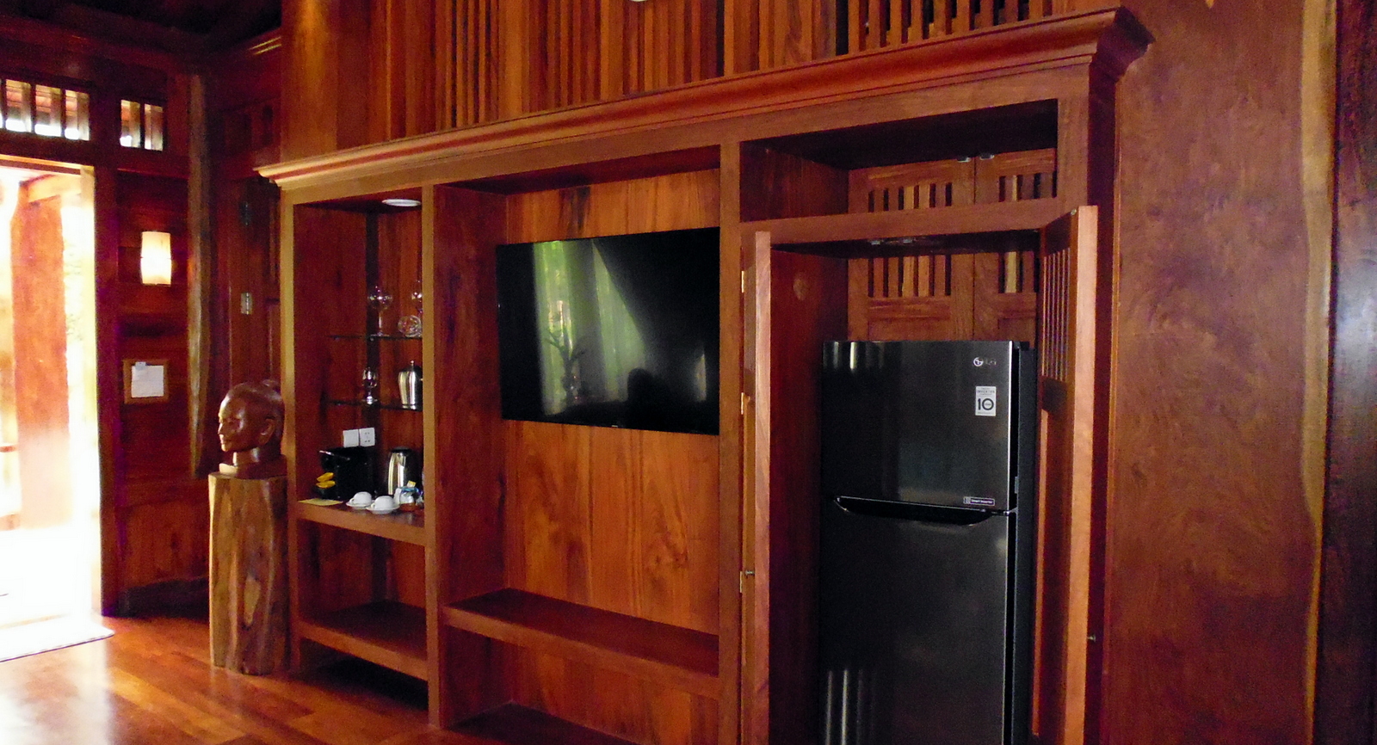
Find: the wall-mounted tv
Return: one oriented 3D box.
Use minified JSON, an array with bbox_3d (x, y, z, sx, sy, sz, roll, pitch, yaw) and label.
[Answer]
[{"bbox_3d":[-0.250,-0.148,3.545,1.235,0.710,0.060,2,3,36],"label":"wall-mounted tv"}]

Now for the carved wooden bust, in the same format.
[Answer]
[{"bbox_3d":[-2.049,0.258,4.463,0.270,0.437,0.305,2,3,36],"label":"carved wooden bust"}]

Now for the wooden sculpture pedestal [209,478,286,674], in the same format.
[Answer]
[{"bbox_3d":[-2.075,0.926,4.510,0.320,0.901,0.310,2,3,36],"label":"wooden sculpture pedestal"}]

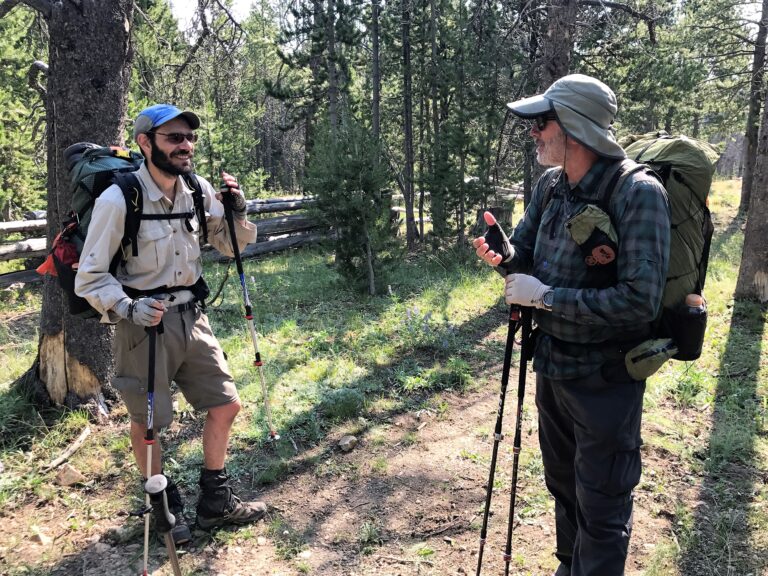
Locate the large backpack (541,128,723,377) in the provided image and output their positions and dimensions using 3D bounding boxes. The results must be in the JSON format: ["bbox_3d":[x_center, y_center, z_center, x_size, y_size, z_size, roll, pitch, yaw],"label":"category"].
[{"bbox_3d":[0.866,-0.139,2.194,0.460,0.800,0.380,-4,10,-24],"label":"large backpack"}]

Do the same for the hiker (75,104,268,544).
[{"bbox_3d":[-0.835,0.174,2.594,0.520,1.800,0.620,7,12,36],"label":"hiker"}]

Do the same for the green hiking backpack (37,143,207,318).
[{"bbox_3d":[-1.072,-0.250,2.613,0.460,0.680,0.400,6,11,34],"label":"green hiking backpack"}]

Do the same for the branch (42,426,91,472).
[{"bbox_3d":[-1.830,0.891,3.581,0.100,0.060,0.600,-1,10,-3],"label":"branch"}]

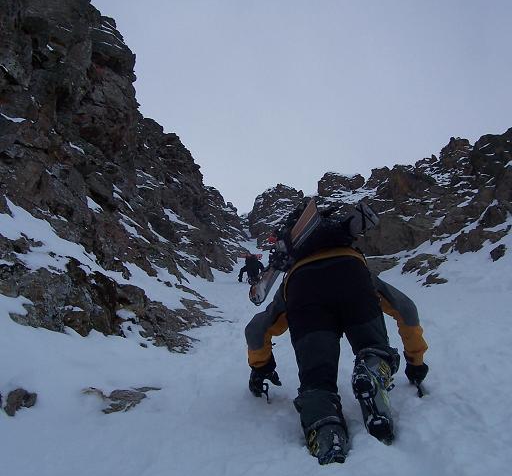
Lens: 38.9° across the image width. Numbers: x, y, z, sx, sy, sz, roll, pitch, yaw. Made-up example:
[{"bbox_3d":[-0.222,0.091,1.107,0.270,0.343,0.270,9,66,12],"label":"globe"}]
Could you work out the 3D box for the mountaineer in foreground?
[{"bbox_3d":[0.410,0.480,3.620,0.930,1.500,0.950,1,-32,-2],"label":"mountaineer in foreground"}]

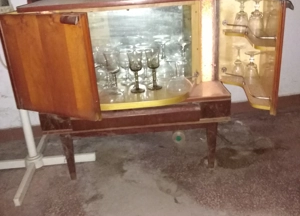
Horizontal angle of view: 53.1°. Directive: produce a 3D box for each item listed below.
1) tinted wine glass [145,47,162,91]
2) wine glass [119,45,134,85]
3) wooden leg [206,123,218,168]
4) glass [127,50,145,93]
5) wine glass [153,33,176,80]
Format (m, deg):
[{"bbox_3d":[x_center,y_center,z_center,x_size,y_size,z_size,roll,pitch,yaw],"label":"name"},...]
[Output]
[{"bbox_3d":[0.018,-0.175,1.333,0.066,0.180,0.066,-4,24,-1],"label":"tinted wine glass"},{"bbox_3d":[-0.112,-0.195,1.406,0.066,0.172,0.066,-4,24,-1],"label":"wine glass"},{"bbox_3d":[0.302,0.185,1.463,0.046,0.246,0.046,-4,24,-1],"label":"wooden leg"},{"bbox_3d":[-0.057,-0.159,1.308,0.066,0.179,0.066,-4,24,-1],"label":"glass"},{"bbox_3d":[0.062,-0.241,1.454,0.086,0.197,0.086,-4,24,-1],"label":"wine glass"}]

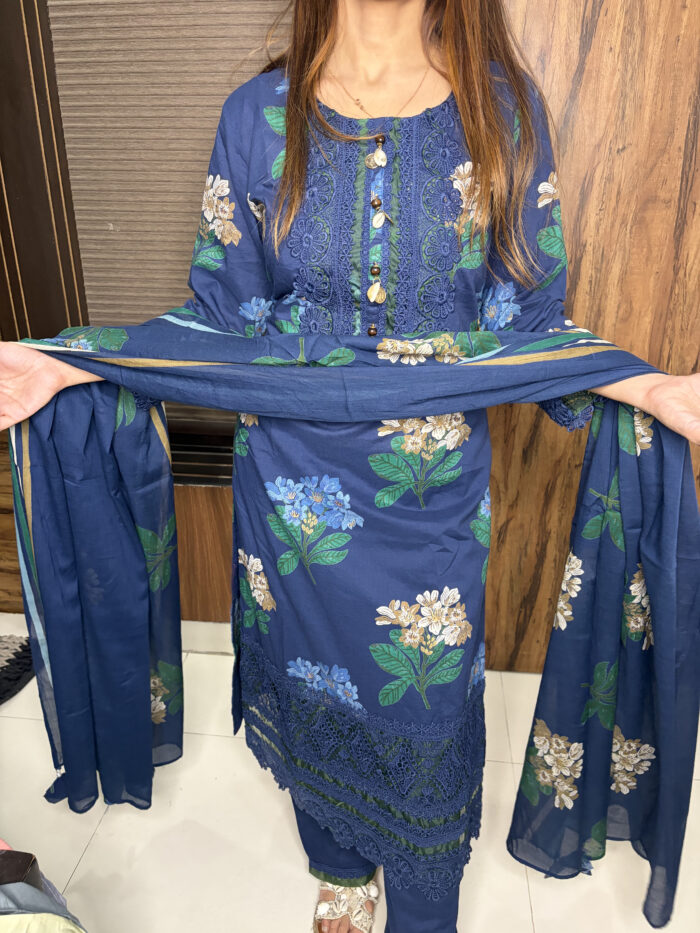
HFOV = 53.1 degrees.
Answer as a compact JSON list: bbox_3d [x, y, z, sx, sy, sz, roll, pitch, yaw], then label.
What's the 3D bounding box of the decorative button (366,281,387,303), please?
[{"bbox_3d":[0.030,-0.199,0.795,0.022,0.025,0.010,1,23,2],"label":"decorative button"}]

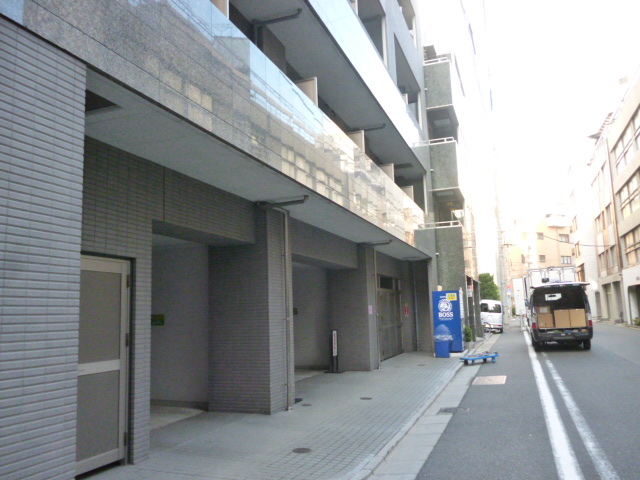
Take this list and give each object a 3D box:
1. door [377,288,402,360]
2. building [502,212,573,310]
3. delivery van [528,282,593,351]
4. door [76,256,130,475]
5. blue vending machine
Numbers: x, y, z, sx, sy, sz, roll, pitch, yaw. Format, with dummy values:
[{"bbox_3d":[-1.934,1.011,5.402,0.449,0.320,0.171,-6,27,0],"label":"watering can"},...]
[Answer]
[{"bbox_3d":[2.367,2.757,17.070,0.120,2.130,3.100,-5,-8,20],"label":"door"},{"bbox_3d":[27.900,3.000,66.000,7.500,12.800,7.000,1,-8,-18],"label":"building"},{"bbox_3d":[8.305,2.776,18.201,1.700,2.000,4.500,-5,-8,20],"label":"delivery van"},{"bbox_3d":[-2.152,1.189,4.984,0.090,2.060,0.850,-5,-8,20],"label":"door"},{"bbox_3d":[4.088,2.540,16.245,0.790,1.830,1.100,-5,-8,20],"label":"blue vending machine"}]

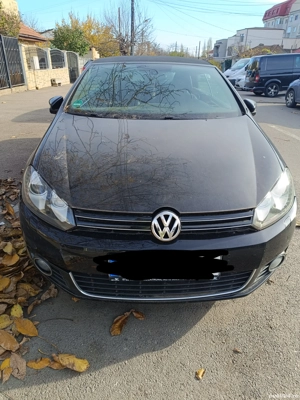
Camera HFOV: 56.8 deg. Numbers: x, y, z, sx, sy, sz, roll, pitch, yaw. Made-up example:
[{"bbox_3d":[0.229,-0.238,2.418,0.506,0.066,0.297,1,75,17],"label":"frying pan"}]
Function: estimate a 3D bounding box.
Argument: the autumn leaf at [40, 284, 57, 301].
[{"bbox_3d":[-0.636,0.577,1.738,0.105,0.030,0.107,-15,30,-31],"label":"autumn leaf"}]

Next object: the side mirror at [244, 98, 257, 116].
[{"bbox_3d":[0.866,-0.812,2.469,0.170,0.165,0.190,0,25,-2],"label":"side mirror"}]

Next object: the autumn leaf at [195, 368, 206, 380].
[{"bbox_3d":[0.243,0.828,1.327,0.033,0.025,0.055,23,34,39],"label":"autumn leaf"}]

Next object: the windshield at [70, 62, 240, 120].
[{"bbox_3d":[0.044,-0.932,2.332,1.440,0.150,0.790,0,57,-2],"label":"windshield"}]

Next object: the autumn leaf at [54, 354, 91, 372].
[{"bbox_3d":[-0.371,0.774,1.323,0.168,0.030,0.064,8,26,14],"label":"autumn leaf"}]

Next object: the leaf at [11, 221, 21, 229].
[{"bbox_3d":[-1.184,0.216,2.447,0.068,0.025,0.139,-9,27,-21],"label":"leaf"}]

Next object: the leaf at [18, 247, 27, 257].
[{"bbox_3d":[-0.953,0.387,2.070,0.053,0.025,0.097,-10,27,-22],"label":"leaf"}]

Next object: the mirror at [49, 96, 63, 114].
[{"bbox_3d":[-0.859,-0.911,2.686,0.180,0.160,0.130,1,25,-1],"label":"mirror"}]

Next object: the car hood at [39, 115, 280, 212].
[{"bbox_3d":[0.063,-0.300,1.715,1.450,0.190,1.040,0,39,-2],"label":"car hood"}]

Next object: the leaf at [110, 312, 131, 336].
[{"bbox_3d":[-0.171,0.695,1.586,0.066,0.035,0.177,9,27,18],"label":"leaf"}]

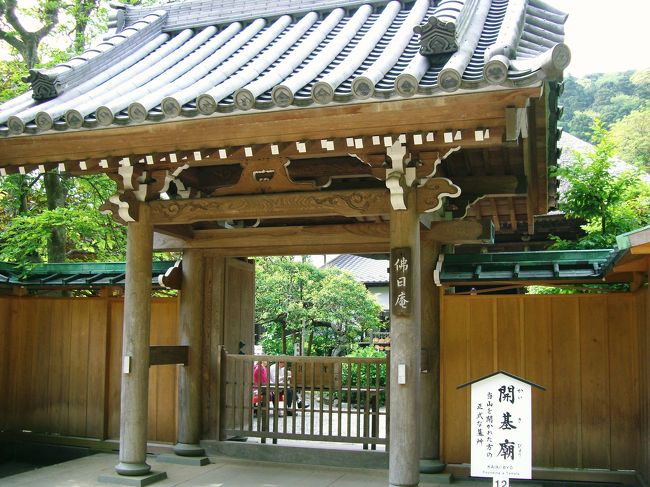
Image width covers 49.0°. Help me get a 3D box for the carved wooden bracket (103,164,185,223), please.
[{"bbox_3d":[-1.905,-0.440,7.150,0.951,0.540,0.540,-2,-6,19],"label":"carved wooden bracket"}]

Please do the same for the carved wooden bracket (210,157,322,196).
[{"bbox_3d":[-0.535,-0.630,6.840,1.157,0.355,0.114,-2,-6,19],"label":"carved wooden bracket"}]

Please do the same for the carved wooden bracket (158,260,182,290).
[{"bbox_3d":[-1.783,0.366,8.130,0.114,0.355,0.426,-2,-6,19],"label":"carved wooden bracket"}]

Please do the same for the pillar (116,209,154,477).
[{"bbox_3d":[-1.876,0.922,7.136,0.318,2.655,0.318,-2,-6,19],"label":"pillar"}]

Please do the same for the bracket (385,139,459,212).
[{"bbox_3d":[0.831,-0.523,6.222,0.611,0.540,0.525,-2,-6,19],"label":"bracket"}]

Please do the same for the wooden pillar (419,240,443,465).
[{"bbox_3d":[1.051,1.120,7.286,0.307,2.286,0.307,-2,-6,19],"label":"wooden pillar"}]

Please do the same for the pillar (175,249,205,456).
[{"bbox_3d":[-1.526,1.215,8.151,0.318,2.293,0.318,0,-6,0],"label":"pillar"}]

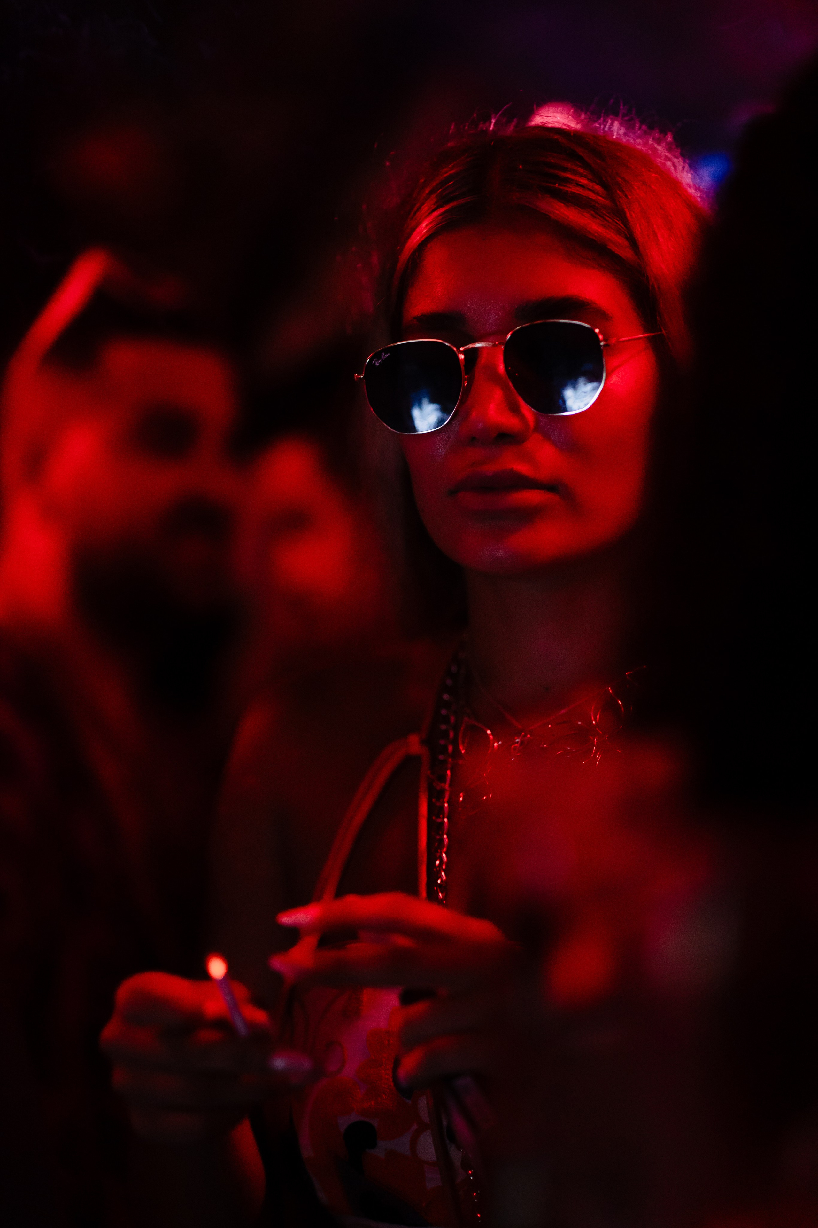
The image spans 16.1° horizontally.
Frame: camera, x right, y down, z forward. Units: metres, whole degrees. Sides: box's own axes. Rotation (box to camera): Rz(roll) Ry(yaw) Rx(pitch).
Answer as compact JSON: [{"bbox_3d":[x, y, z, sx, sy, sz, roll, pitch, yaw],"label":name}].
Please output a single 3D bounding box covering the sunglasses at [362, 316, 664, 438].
[{"bbox_3d":[0.060,-0.123,1.456,0.137,0.047,0.140,-5,6,21],"label":"sunglasses"}]

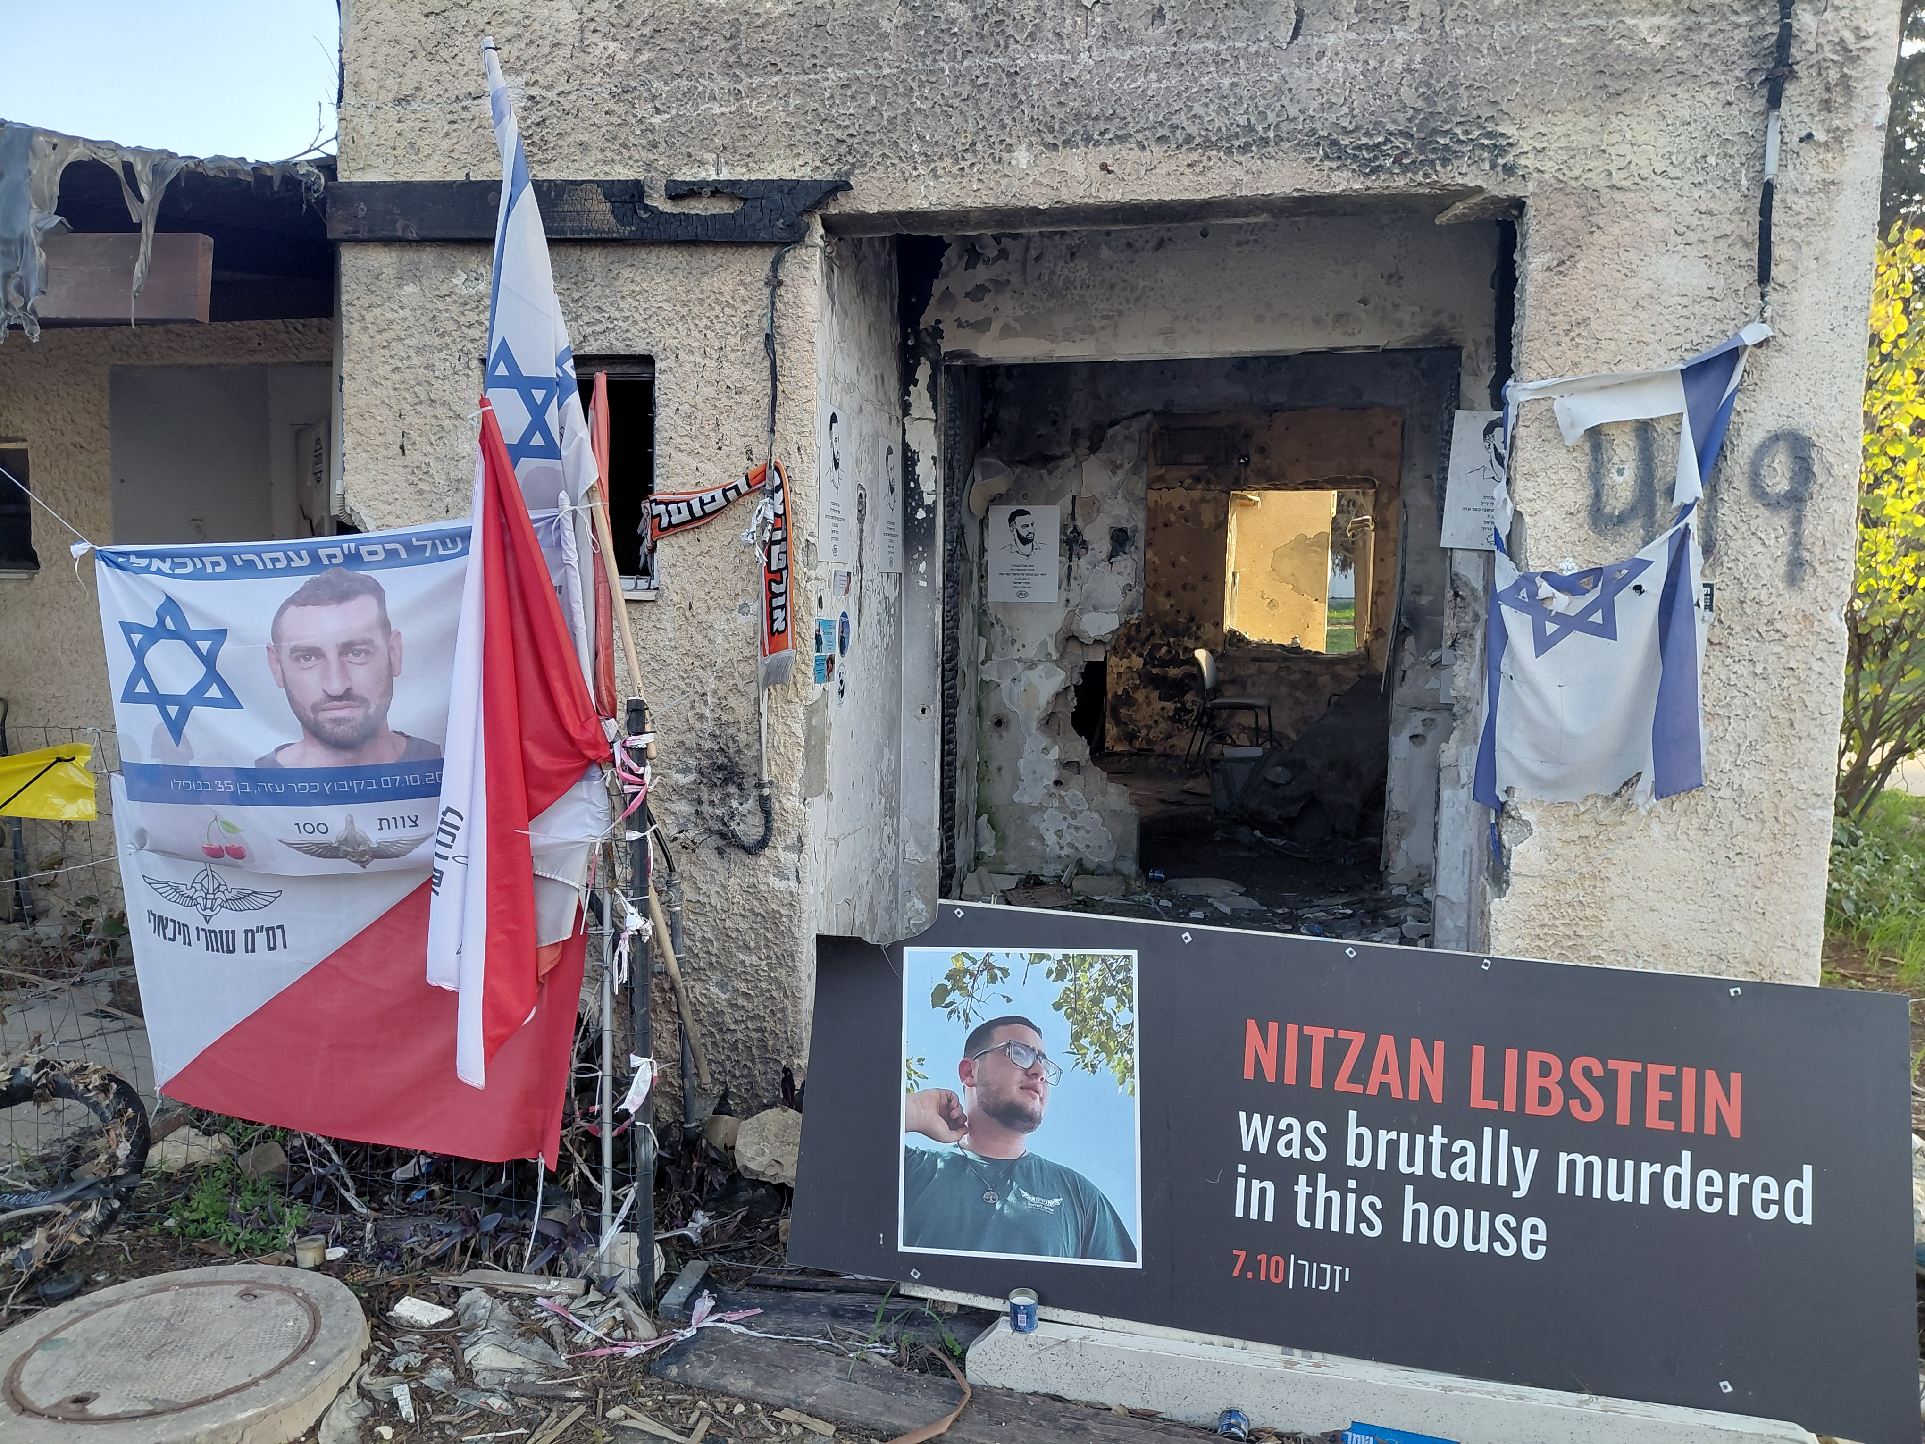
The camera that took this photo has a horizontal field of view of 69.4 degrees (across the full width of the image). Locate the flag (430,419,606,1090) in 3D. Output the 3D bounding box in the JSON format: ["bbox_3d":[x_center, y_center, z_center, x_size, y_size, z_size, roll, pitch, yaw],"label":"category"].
[{"bbox_3d":[-0.914,0.050,2.860,0.340,1.350,0.220,0,6,-6],"label":"flag"}]

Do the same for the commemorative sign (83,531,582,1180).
[{"bbox_3d":[-1.373,0.260,3.100,1.100,1.410,0.120,1,6,1],"label":"commemorative sign"}]

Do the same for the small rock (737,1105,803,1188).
[{"bbox_3d":[-0.501,1.137,3.720,0.210,0.180,0.180,2,6,12],"label":"small rock"}]

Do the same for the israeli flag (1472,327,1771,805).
[{"bbox_3d":[1.813,-0.429,3.830,0.710,1.320,0.120,2,6,12],"label":"israeli flag"}]

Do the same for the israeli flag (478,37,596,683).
[{"bbox_3d":[-0.880,-0.734,2.880,0.220,1.260,0.200,1,6,-3],"label":"israeli flag"}]

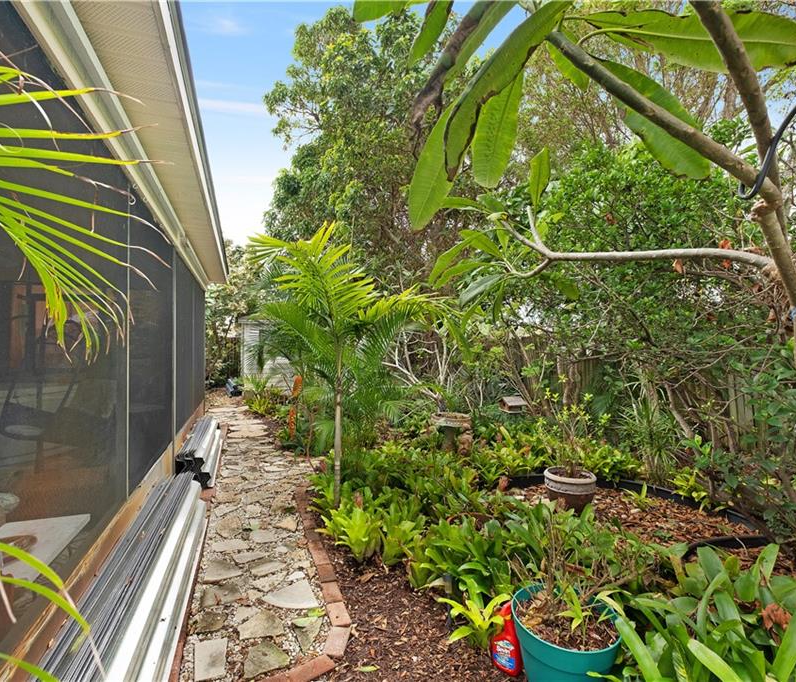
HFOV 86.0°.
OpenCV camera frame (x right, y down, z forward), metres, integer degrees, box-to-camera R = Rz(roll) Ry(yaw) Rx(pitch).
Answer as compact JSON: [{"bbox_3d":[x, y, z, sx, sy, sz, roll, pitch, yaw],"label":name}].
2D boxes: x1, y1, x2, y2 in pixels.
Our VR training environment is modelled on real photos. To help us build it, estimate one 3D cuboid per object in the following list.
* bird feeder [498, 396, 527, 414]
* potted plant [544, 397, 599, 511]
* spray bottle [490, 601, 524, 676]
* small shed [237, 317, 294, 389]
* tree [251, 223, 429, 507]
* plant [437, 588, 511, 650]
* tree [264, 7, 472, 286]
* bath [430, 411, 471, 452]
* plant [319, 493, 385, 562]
[{"bbox_3d":[1.557,0.870,5.800,0.270,0.210,0.280,0,0,-12],"label":"bird feeder"},{"bbox_3d":[1.440,0.920,3.550,0.450,0.920,0.450,0,-1,20],"label":"potted plant"},{"bbox_3d":[0.462,1.252,1.820,0.120,0.285,0.065,0,-1,37],"label":"spray bottle"},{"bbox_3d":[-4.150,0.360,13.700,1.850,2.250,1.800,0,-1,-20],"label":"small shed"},{"bbox_3d":[-0.495,0.205,3.620,1.450,2.400,1.400,0,-1,-20],"label":"tree"},{"bbox_3d":[0.345,1.265,1.950,0.310,0.260,0.290,0,0,0],"label":"plant"},{"bbox_3d":[-0.600,-2.650,9.200,4.400,7.900,4.300,0,-1,-20],"label":"tree"},{"bbox_3d":[0.634,1.130,5.150,0.480,0.570,0.480,0,0,6],"label":"bath"},{"bbox_3d":[-0.300,1.190,2.750,0.420,0.380,0.400,0,0,0],"label":"plant"}]

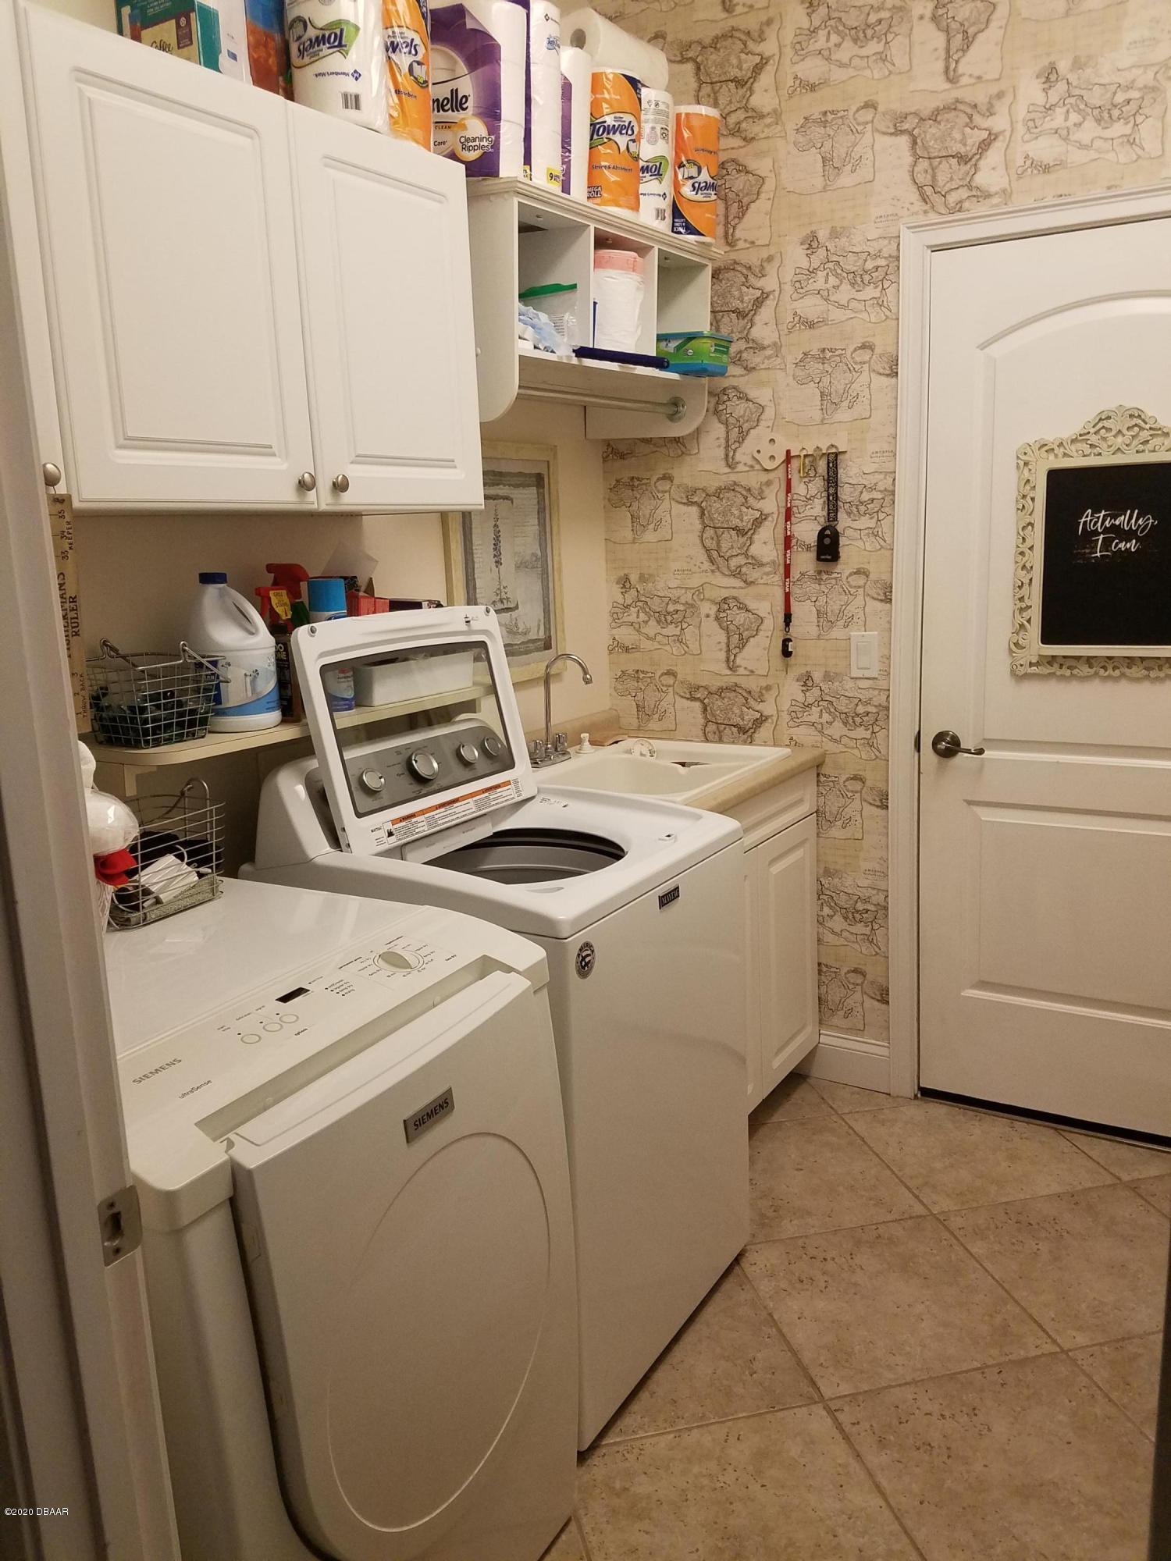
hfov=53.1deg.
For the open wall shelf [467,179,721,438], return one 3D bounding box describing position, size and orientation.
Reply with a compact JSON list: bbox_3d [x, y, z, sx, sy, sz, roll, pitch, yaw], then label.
[{"bbox_3d":[-0.058,-1.026,2.676,0.398,0.411,0.874,5,14,32],"label":"open wall shelf"}]

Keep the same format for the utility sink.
[{"bbox_3d":[0.139,0.090,2.861,0.550,0.280,0.650,5,13,33],"label":"utility sink"}]

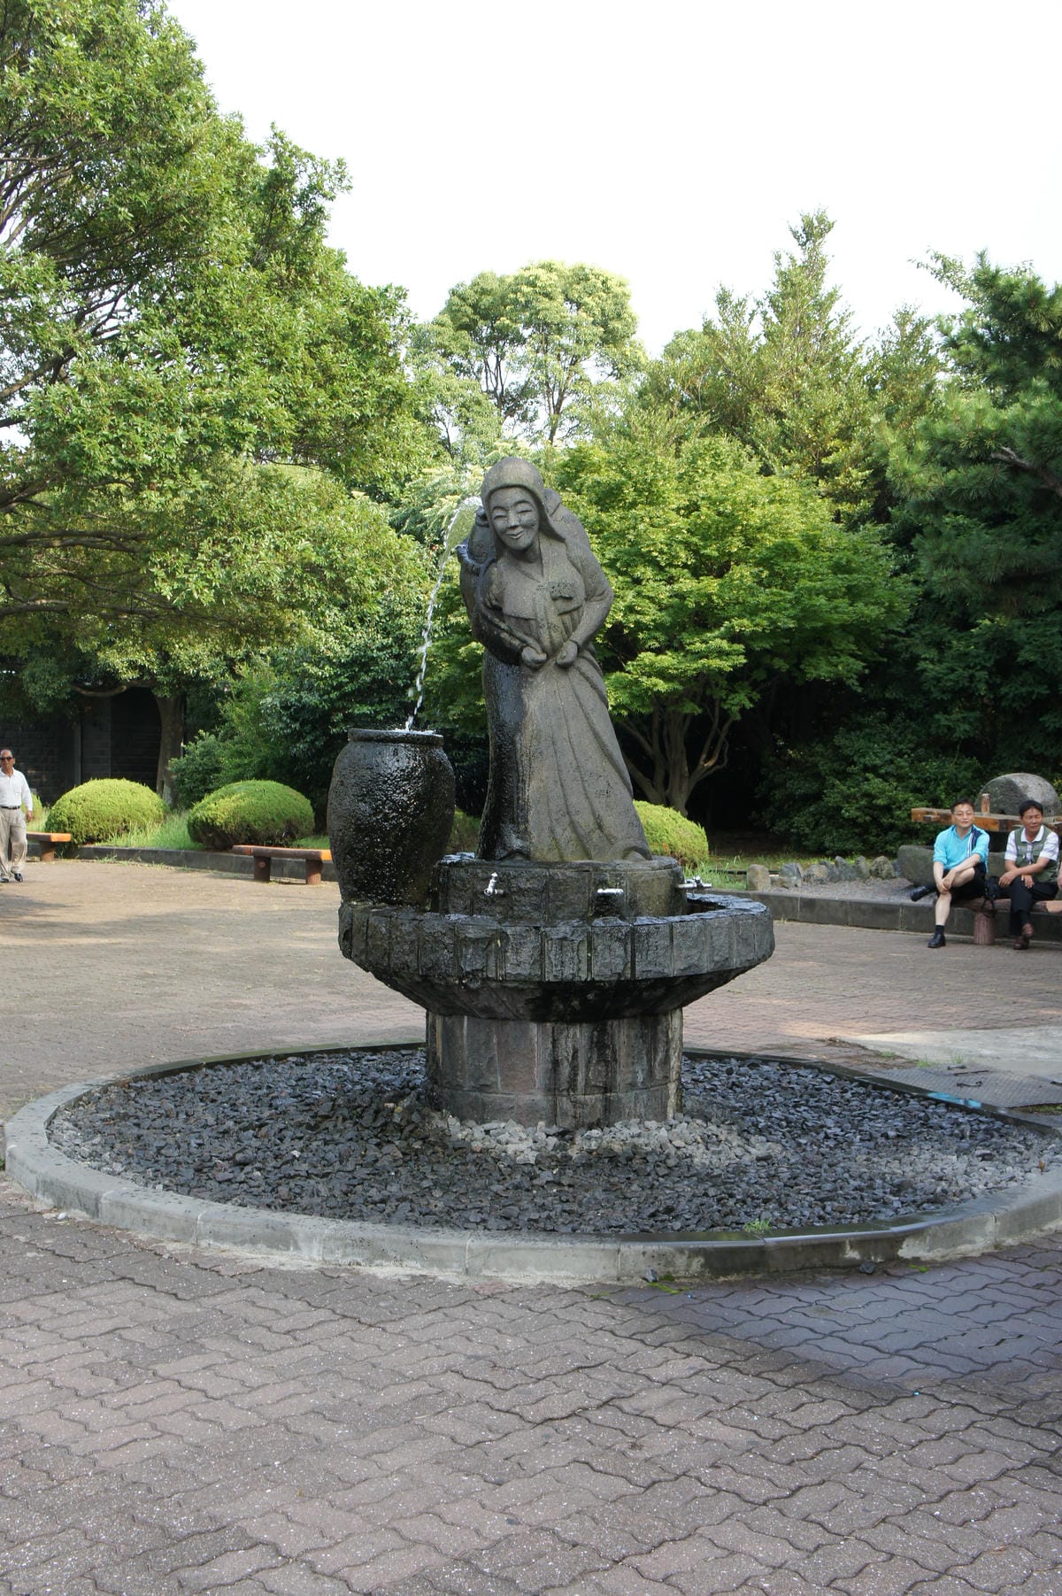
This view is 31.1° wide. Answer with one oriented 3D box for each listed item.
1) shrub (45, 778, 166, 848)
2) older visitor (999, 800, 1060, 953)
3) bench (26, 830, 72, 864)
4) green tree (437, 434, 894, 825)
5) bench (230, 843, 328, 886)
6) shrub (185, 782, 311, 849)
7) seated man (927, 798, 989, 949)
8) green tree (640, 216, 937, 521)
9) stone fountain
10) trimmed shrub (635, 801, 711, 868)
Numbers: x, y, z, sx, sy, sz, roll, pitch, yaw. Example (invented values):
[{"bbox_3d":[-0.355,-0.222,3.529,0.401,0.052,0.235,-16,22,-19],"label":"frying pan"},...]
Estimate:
[{"bbox_3d":[-6.572,0.210,29.500,1.820,0.990,1.780,1,1,0],"label":"shrub"},{"bbox_3d":[4.252,0.661,16.350,0.580,1.260,0.750,1,1,30],"label":"older visitor"},{"bbox_3d":[-7.504,0.721,28.600,1.530,0.430,0.420,2,2,44],"label":"bench"},{"bbox_3d":[2.061,-2.446,29.300,7.300,6.300,7.000,1,1,0],"label":"green tree"},{"bbox_3d":[-3.103,0.850,24.200,1.560,0.430,0.420,2,2,44],"label":"bench"},{"bbox_3d":[-4.069,0.254,27.700,1.840,1.020,1.800,1,1,0],"label":"shrub"},{"bbox_3d":[3.709,0.645,16.650,0.580,1.270,0.820,1,1,28],"label":"seated man"},{"bbox_3d":[4.999,-5.380,37.000,6.000,11.900,6.000,1,1,0],"label":"green tree"},{"bbox_3d":[0.093,-0.061,8.100,1.890,2.770,1.830,1,1,0],"label":"stone fountain"},{"bbox_3d":[1.338,0.448,24.200,1.850,0.870,1.800,1,1,0],"label":"trimmed shrub"}]

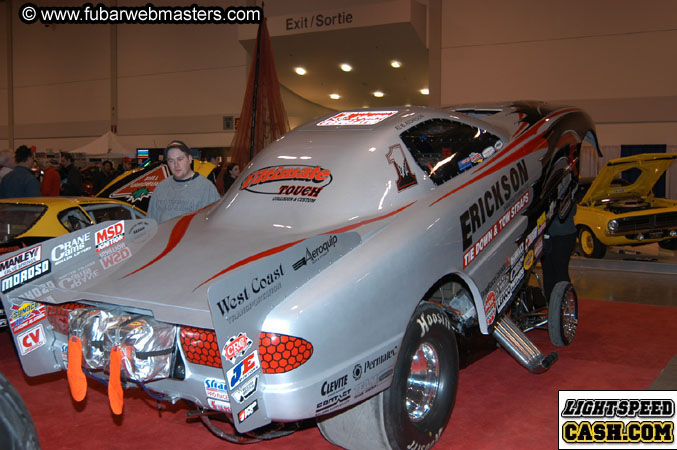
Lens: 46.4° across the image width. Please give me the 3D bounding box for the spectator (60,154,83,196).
[{"bbox_3d":[-4.876,-0.423,14.455,0.370,1.790,0.480,0,4,-3],"label":"spectator"}]

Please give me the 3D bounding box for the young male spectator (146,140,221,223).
[{"bbox_3d":[-1.129,0.272,5.806,0.540,1.790,0.340,0,4,-2],"label":"young male spectator"}]

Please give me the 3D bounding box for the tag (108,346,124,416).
[{"bbox_3d":[-0.990,0.689,3.520,0.080,0.305,0.030,1,5,12],"label":"tag"}]

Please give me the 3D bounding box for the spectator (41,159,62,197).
[{"bbox_3d":[-5.823,-0.523,16.057,0.360,1.730,0.480,1,5,13],"label":"spectator"}]

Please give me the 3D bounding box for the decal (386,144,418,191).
[{"bbox_3d":[0.393,-0.350,4.850,0.175,0.260,0.020,-22,0,-40],"label":"decal"}]

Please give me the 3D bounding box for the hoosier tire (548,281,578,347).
[{"bbox_3d":[2.019,0.794,7.080,0.125,0.590,0.590,3,5,31],"label":"hoosier tire"}]

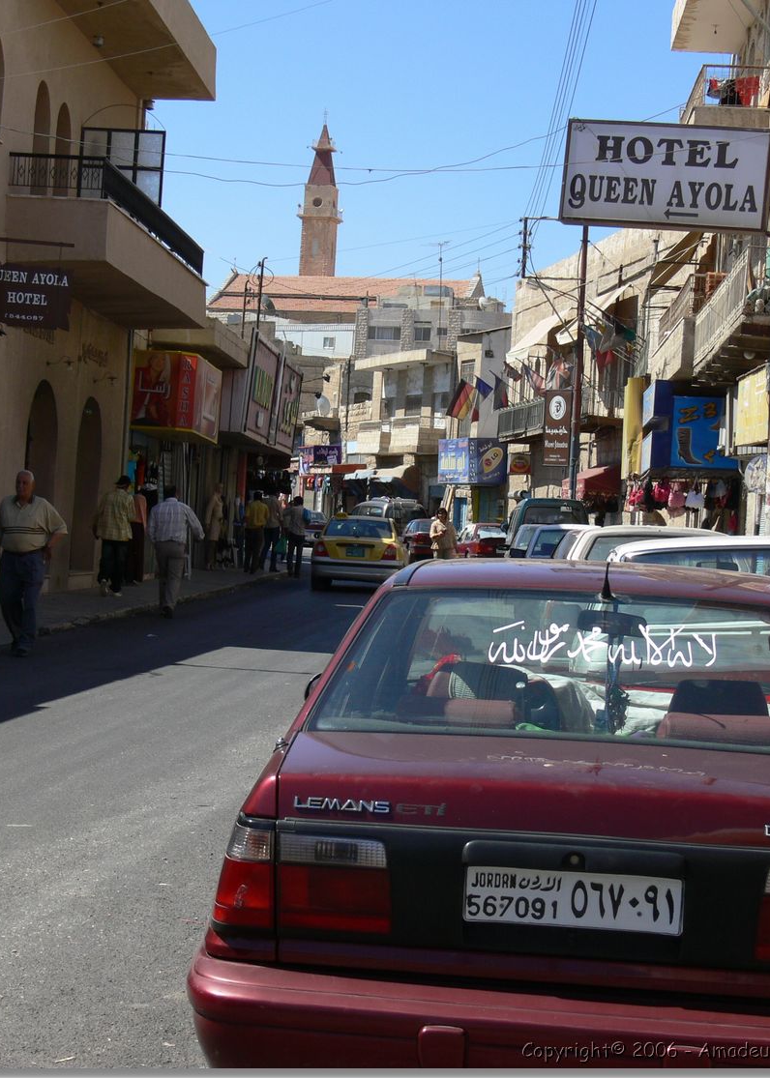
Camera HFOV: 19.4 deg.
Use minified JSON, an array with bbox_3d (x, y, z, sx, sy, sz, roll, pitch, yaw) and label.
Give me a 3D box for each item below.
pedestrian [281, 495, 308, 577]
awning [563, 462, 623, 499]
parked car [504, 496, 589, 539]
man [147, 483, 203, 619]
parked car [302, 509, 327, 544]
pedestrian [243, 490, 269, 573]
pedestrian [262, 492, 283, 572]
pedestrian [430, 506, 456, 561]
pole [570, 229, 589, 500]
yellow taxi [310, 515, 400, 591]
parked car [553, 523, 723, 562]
[{"bbox_3d":[-1.938,-0.036,48.000,0.540,1.720,0.380,3,0,2],"label":"pedestrian"},{"bbox_3d":[5.500,-1.540,59.700,1.050,0.900,3.300,3,0,-6],"label":"awning"},{"bbox_3d":[3.860,0.030,53.700,1.690,1.950,4.500,3,0,1],"label":"parked car"},{"bbox_3d":[-2.640,0.150,28.300,0.620,1.700,0.480,3,0,6],"label":"man"},{"bbox_3d":[-2.860,-0.390,87.800,1.680,1.390,4.300,3,0,0],"label":"parked car"},{"bbox_3d":[-2.667,-0.120,46.800,0.520,1.710,0.380,3,0,3],"label":"pedestrian"},{"bbox_3d":[-2.387,-0.142,47.800,0.500,1.710,0.380,3,0,5],"label":"pedestrian"},{"bbox_3d":[1.140,0.216,45.200,0.500,1.650,0.360,3,0,11],"label":"pedestrian"},{"bbox_3d":[4.730,-3.410,55.000,0.200,8.900,0.200,3,0,4],"label":"pole"},{"bbox_3d":[-0.330,0.235,43.500,1.730,1.450,4.500,3,0,3],"label":"yellow taxi"},{"bbox_3d":[2.250,0.605,19.400,1.680,1.430,4.300,3,0,3],"label":"parked car"}]

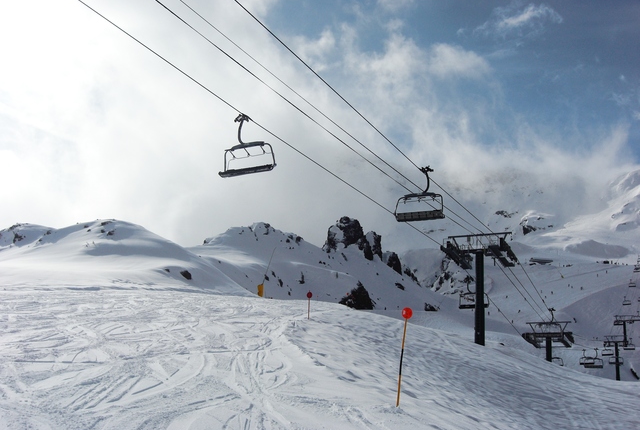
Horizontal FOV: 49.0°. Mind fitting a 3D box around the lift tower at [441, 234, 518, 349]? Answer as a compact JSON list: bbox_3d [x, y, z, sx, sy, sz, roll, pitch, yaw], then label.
[{"bbox_3d":[16.004,7.442,70.145,6.900,11.000,6.000,-4,-14,28],"label":"lift tower"}]

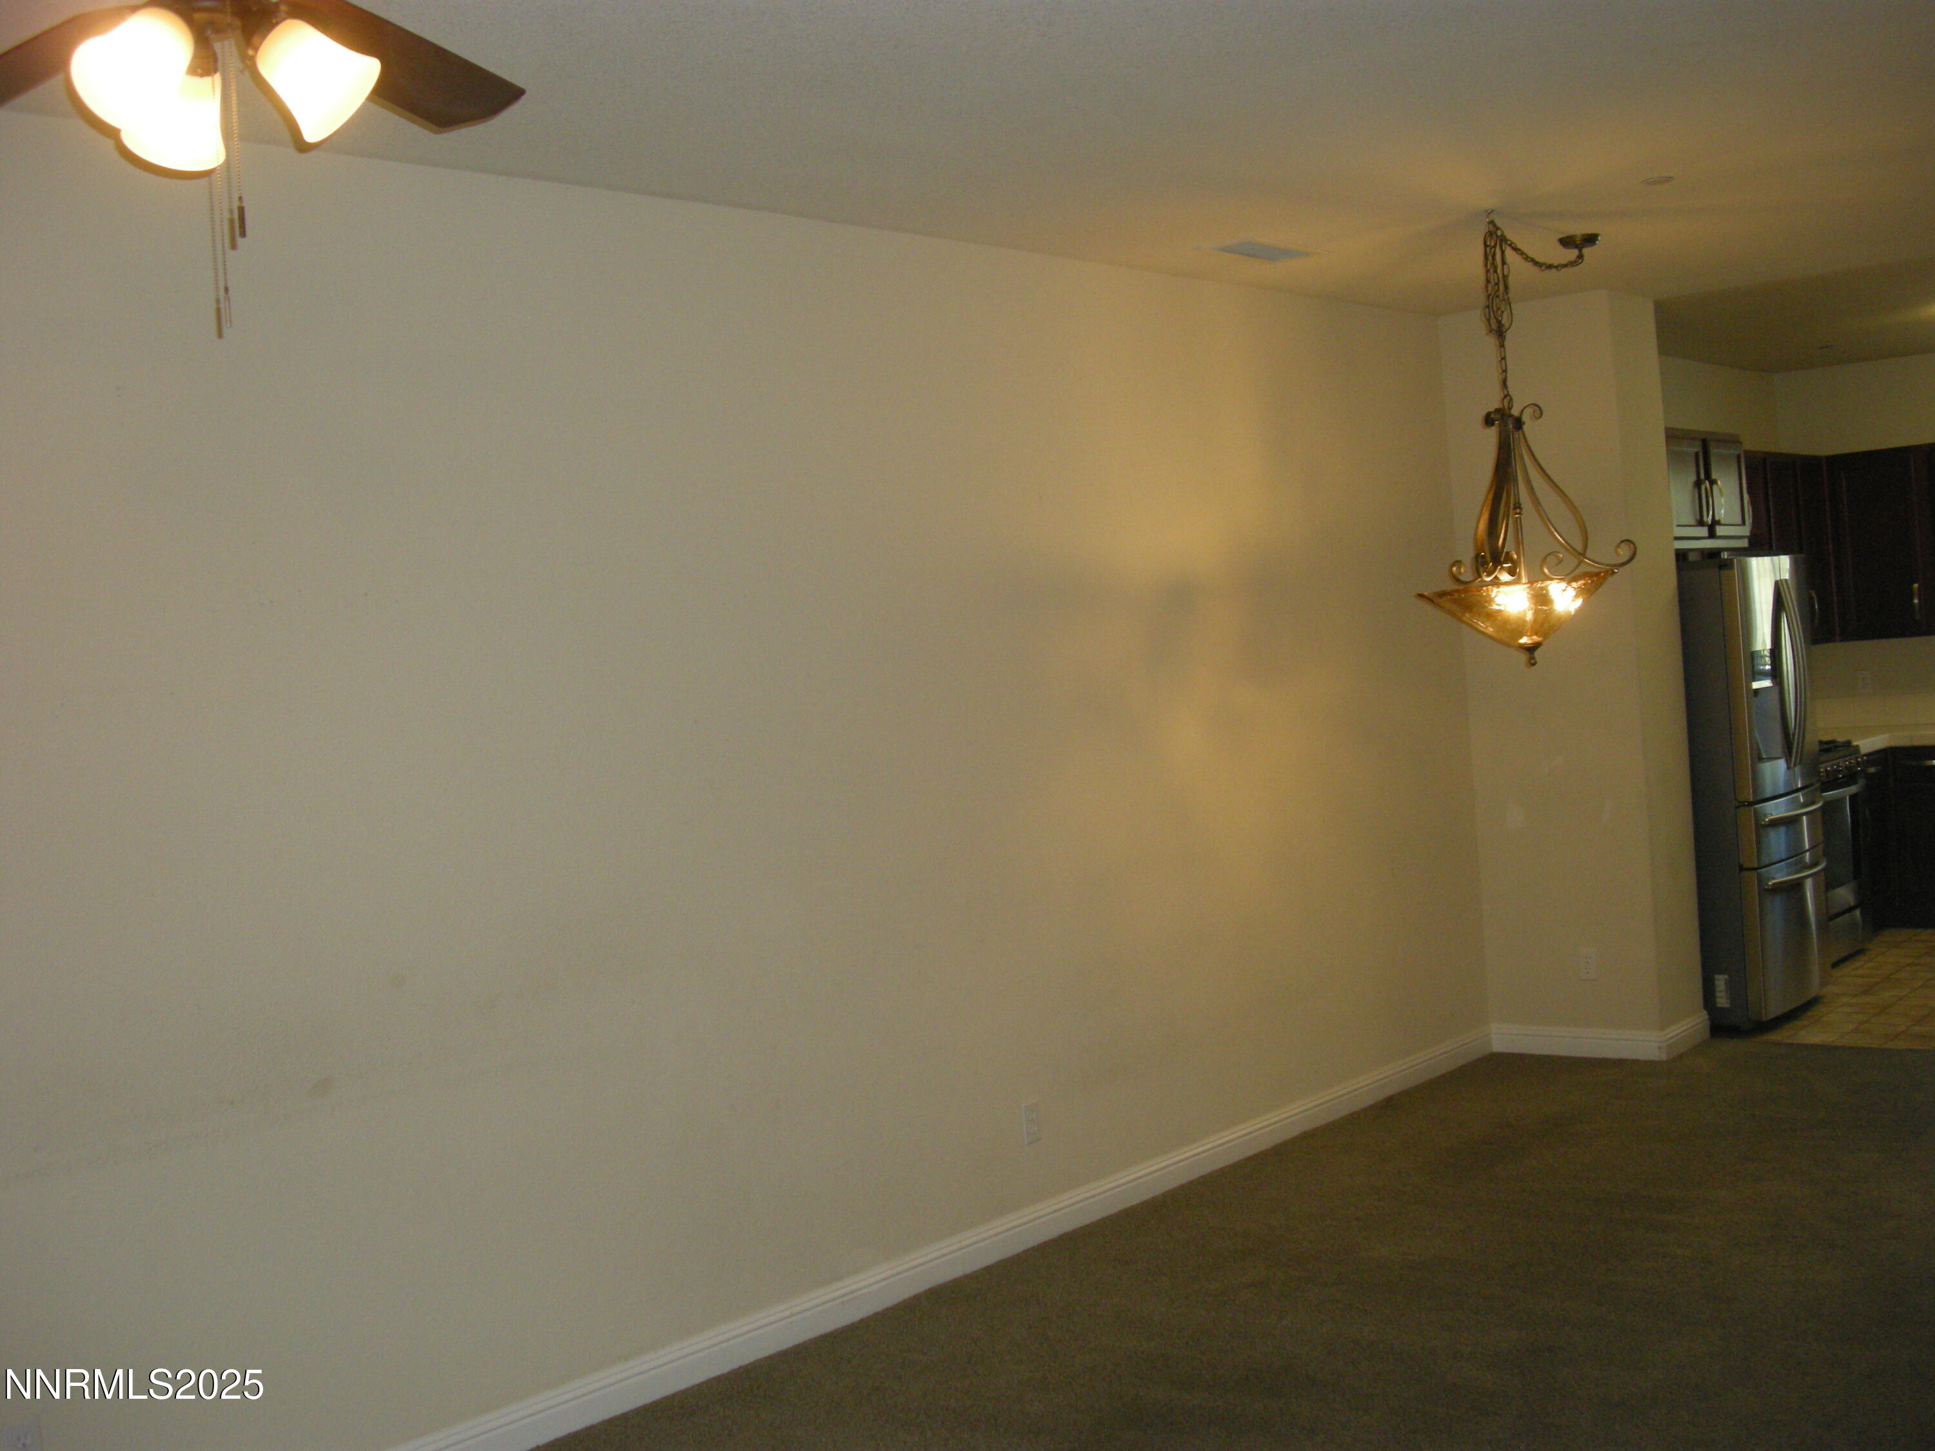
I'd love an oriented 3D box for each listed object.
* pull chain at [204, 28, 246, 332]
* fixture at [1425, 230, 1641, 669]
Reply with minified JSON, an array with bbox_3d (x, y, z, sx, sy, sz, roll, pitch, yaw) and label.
[{"bbox_3d":[-0.789,-0.580,2.200,0.032,0.320,0.032,-3,2,42],"label":"pull chain"},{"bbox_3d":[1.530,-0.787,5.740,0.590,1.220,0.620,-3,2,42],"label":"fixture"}]

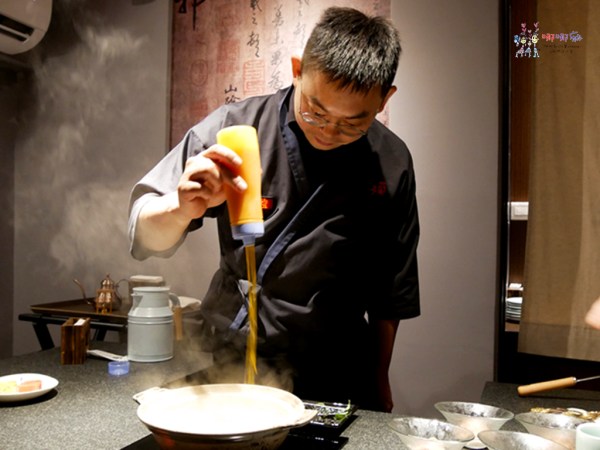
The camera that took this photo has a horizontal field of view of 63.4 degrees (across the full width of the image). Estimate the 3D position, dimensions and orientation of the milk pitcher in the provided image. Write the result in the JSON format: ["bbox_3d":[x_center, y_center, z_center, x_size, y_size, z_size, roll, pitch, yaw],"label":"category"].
[{"bbox_3d":[-0.415,0.283,1.415,0.170,0.200,0.132,2,-1,-42],"label":"milk pitcher"}]

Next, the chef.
[{"bbox_3d":[-0.030,0.380,1.100,0.640,1.640,0.500,1,-1,5],"label":"chef"}]

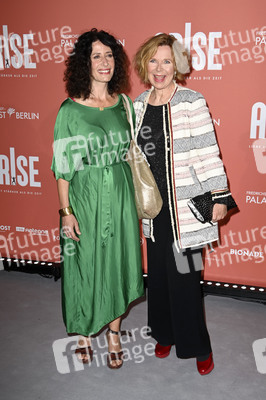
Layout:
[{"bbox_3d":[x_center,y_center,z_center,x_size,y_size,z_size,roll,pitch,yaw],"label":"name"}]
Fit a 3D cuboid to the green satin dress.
[{"bbox_3d":[-0.161,0.101,2.623,0.510,1.290,0.370,0,16,-5],"label":"green satin dress"}]

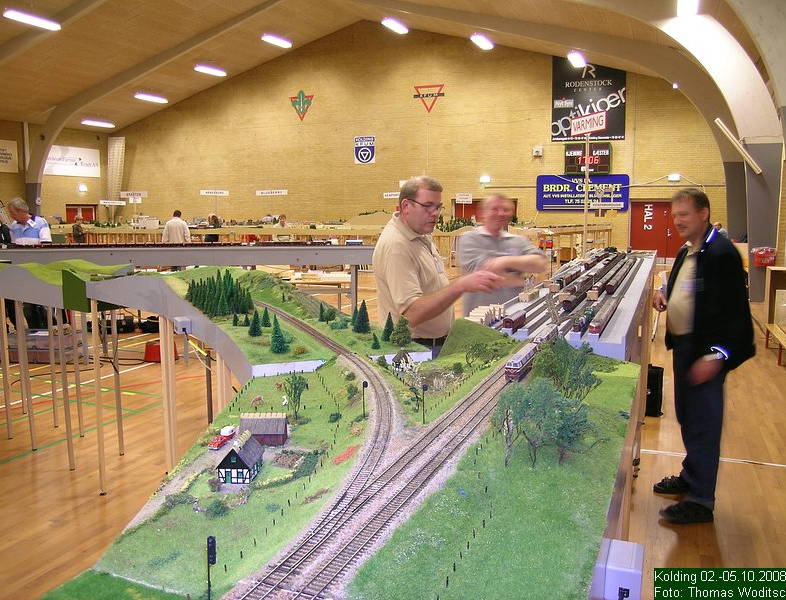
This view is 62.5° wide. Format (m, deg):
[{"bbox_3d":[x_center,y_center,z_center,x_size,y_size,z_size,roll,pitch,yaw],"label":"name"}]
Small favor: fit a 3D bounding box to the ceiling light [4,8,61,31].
[{"bbox_3d":[-9.956,-7.717,17.920,0.280,0.110,1.500,3,8,23],"label":"ceiling light"}]

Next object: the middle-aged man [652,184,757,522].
[{"bbox_3d":[1.715,0.290,3.586,0.460,1.800,0.520,0,8,-3],"label":"middle-aged man"}]

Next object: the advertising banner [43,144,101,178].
[{"bbox_3d":[-13.794,-5.925,27.733,0.050,1.202,3.150,3,8,23],"label":"advertising banner"}]

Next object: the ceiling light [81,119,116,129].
[{"bbox_3d":[-12.154,-7.251,26.705,0.300,0.130,1.600,-14,2,23],"label":"ceiling light"}]

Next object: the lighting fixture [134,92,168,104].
[{"bbox_3d":[-9.590,-7.988,25.785,0.280,0.110,1.500,3,8,23],"label":"lighting fixture"}]

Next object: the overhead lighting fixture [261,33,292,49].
[{"bbox_3d":[-4.146,-9.222,23.086,0.300,0.130,1.600,-14,2,23],"label":"overhead lighting fixture"}]

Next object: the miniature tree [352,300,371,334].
[{"bbox_3d":[-0.087,0.049,1.909,0.054,0.100,0.054,0,8,0],"label":"miniature tree"}]

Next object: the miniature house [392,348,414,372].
[{"bbox_3d":[0.025,0.136,1.483,0.042,0.046,0.046,6,9,34],"label":"miniature house"}]

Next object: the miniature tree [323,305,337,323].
[{"bbox_3d":[-0.194,0.048,2.017,0.037,0.056,0.037,0,8,0],"label":"miniature tree"}]

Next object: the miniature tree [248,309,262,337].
[{"bbox_3d":[-0.416,0.069,1.967,0.042,0.080,0.042,0,8,0],"label":"miniature tree"}]

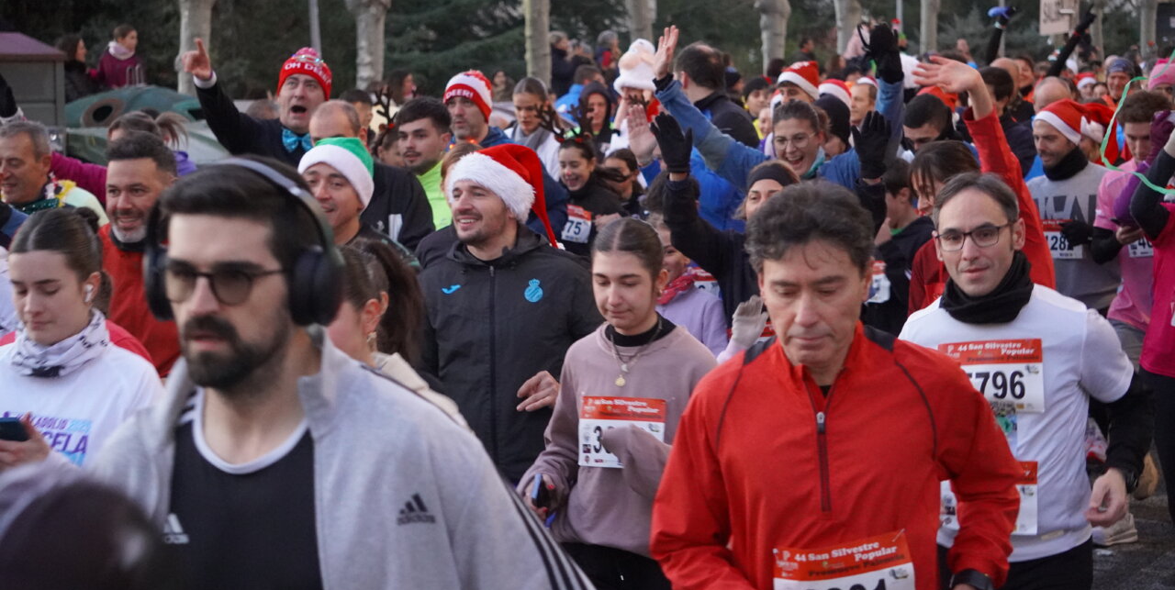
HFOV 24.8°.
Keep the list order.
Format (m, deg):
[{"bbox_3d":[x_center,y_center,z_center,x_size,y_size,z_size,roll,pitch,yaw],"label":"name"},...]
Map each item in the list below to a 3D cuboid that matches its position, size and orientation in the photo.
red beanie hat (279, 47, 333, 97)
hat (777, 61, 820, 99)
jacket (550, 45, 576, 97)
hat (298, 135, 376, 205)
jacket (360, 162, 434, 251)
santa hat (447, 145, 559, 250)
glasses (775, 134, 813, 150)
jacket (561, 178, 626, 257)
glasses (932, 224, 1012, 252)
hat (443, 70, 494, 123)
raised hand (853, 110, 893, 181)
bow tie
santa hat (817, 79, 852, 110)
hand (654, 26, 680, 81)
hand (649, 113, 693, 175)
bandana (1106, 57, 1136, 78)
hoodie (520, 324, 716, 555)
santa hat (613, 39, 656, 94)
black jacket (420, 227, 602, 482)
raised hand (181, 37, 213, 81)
[{"bbox_3d":[-0.920,-0.729,8.750,0.180,0.180,0.210,6,-1,5],"label":"red beanie hat"},{"bbox_3d":[1.008,-1.036,12.800,0.210,0.190,0.230,10,3,24],"label":"hat"},{"bbox_3d":[-0.309,-2.490,30.500,0.380,0.700,0.500,5,8,42],"label":"jacket"},{"bbox_3d":[-0.636,-0.315,6.800,0.205,0.205,0.250,4,-6,15],"label":"hat"},{"bbox_3d":[-0.736,-0.068,8.200,0.540,0.700,0.300,1,6,12],"label":"jacket"},{"bbox_3d":[-0.206,-0.246,6.650,0.230,0.245,0.270,7,0,35],"label":"santa hat"},{"bbox_3d":[0.709,-0.522,9.050,0.138,0.045,0.140,8,6,17],"label":"glasses"},{"bbox_3d":[-0.021,-0.189,11.000,0.460,0.600,0.340,3,6,30],"label":"jacket"},{"bbox_3d":[0.787,-0.116,5.420,0.138,0.045,0.140,-4,6,26],"label":"glasses"},{"bbox_3d":[-0.458,-0.763,10.300,0.195,0.190,0.225,4,-8,17],"label":"hat"},{"bbox_3d":[0.799,-0.422,7.500,0.110,0.195,0.075,0,3,6],"label":"raised hand"},{"bbox_3d":[-0.922,-0.496,8.600,0.115,0.075,0.035,5,6,5],"label":"bow tie"},{"bbox_3d":[1.267,-1.025,13.700,0.210,0.200,0.240,4,-6,18],"label":"santa hat"},{"bbox_3d":[0.261,-0.797,8.800,0.085,0.180,0.060,13,6,17],"label":"hand"},{"bbox_3d":[0.249,-0.456,8.100,0.115,0.190,0.065,-16,6,13],"label":"hand"},{"bbox_3d":[2.972,-1.265,14.900,0.175,0.130,0.210,2,-2,18],"label":"bandana"},{"bbox_3d":[0.087,0.307,5.700,0.480,0.510,0.340,2,6,20],"label":"hoodie"},{"bbox_3d":[0.240,-1.162,13.600,0.240,0.280,0.260,4,3,17],"label":"santa hat"},{"bbox_3d":[-0.180,0.168,6.620,0.520,0.670,0.340,2,6,18],"label":"black jacket"},{"bbox_3d":[-1.241,-0.747,8.500,0.110,0.150,0.090,-10,8,6],"label":"raised hand"}]

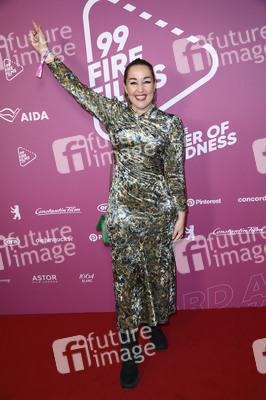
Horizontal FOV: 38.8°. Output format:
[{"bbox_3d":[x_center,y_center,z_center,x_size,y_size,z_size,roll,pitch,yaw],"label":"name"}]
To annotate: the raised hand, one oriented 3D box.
[{"bbox_3d":[-0.442,-0.756,1.774,0.088,0.168,0.080,-17,13,-3],"label":"raised hand"}]

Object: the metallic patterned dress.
[{"bbox_3d":[-0.045,-0.011,1.968,0.680,1.460,0.410,-5,13,-2],"label":"metallic patterned dress"}]

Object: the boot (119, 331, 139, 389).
[{"bbox_3d":[-0.023,0.836,2.046,0.105,0.225,0.275,-4,13,3],"label":"boot"}]

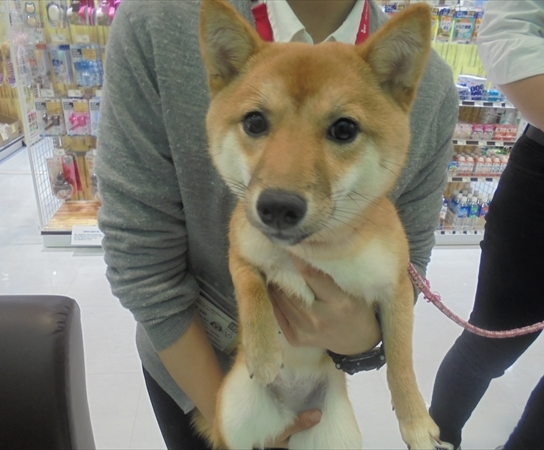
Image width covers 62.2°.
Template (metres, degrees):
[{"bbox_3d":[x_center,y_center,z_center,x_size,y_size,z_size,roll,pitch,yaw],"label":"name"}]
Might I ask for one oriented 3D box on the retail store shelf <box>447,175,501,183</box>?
[{"bbox_3d":[0.964,-0.364,2.948,0.900,0.040,0.460,0,23,-8],"label":"retail store shelf"}]

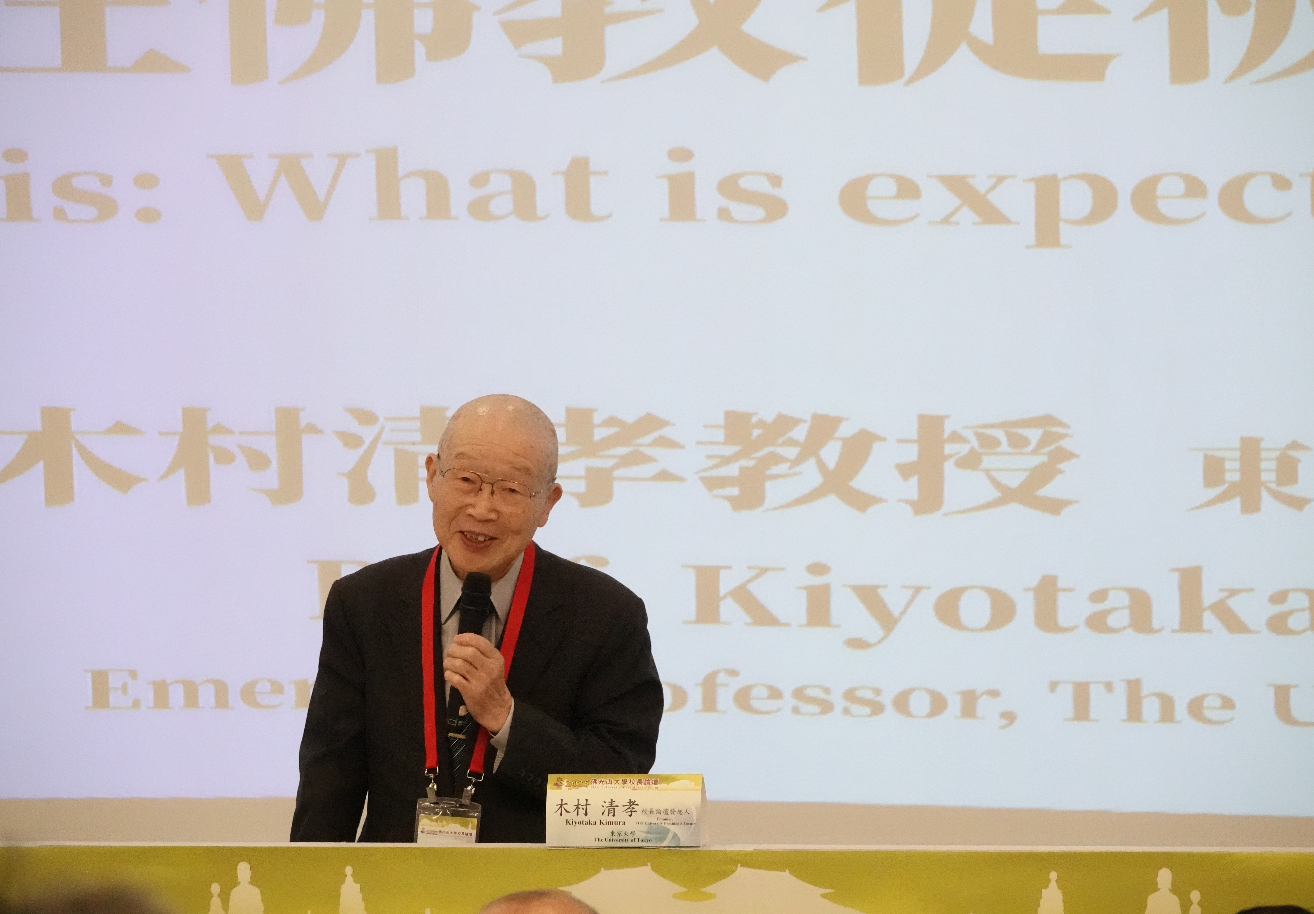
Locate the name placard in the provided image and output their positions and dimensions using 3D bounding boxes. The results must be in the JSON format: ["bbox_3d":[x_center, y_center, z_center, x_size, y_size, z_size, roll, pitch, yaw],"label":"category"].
[{"bbox_3d":[-0.041,0.474,10.950,0.208,0.098,0.075,0,-2,6],"label":"name placard"}]

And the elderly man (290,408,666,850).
[{"bbox_3d":[-0.255,0.620,11.400,0.530,1.430,0.450,0,-2,9],"label":"elderly man"}]

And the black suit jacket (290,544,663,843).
[{"bbox_3d":[-0.253,0.465,11.400,0.530,0.700,0.370,0,-2,9],"label":"black suit jacket"}]

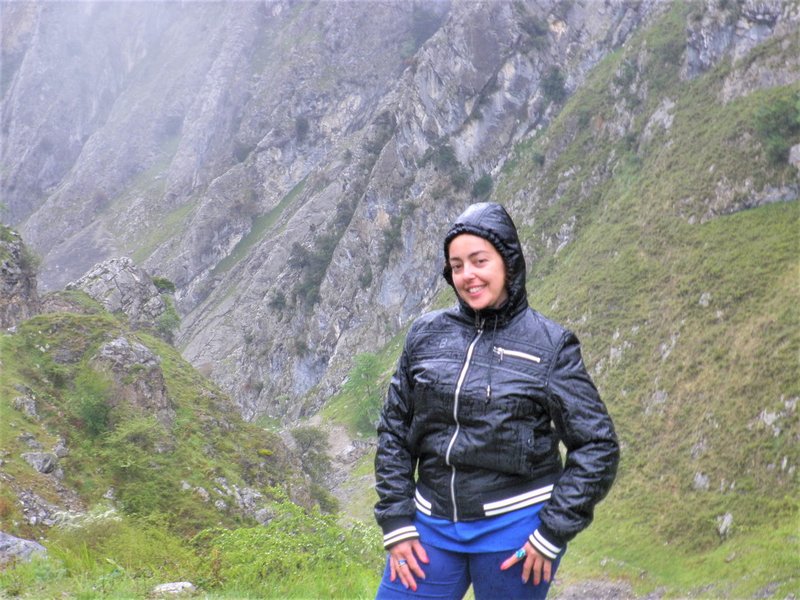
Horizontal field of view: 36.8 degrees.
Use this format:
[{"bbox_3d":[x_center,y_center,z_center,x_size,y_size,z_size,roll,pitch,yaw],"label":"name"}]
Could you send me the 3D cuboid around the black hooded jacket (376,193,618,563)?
[{"bbox_3d":[0.222,0.178,2.770,0.560,0.800,0.350,1,2,29],"label":"black hooded jacket"}]

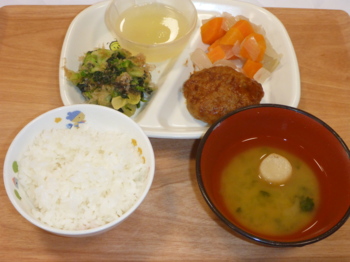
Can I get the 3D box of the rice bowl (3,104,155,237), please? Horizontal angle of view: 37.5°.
[{"bbox_3d":[-0.072,0.039,0.410,0.111,0.052,0.111,1,57,-2],"label":"rice bowl"}]

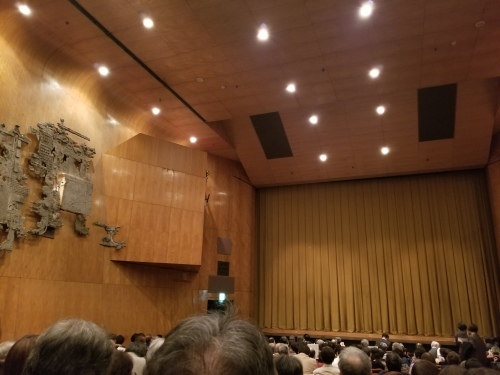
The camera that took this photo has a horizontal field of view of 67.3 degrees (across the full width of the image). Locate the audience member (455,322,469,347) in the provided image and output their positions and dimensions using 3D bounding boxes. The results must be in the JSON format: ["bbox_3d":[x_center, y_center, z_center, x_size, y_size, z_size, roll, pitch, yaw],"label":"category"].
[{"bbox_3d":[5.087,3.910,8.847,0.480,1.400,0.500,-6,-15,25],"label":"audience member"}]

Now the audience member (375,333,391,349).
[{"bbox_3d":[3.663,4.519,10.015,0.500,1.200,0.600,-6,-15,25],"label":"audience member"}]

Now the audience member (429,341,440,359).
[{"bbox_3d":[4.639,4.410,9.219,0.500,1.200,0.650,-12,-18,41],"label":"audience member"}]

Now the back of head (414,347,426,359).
[{"bbox_3d":[2.915,2.823,6.431,0.180,0.240,0.210,-2,-14,10],"label":"back of head"}]

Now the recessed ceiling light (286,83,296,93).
[{"bbox_3d":[1.418,-3.410,12.832,0.250,0.130,0.250,-5,-14,20],"label":"recessed ceiling light"}]

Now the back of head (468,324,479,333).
[{"bbox_3d":[5.150,3.254,8.653,0.180,0.240,0.210,-1,-14,5],"label":"back of head"}]

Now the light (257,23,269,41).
[{"bbox_3d":[0.369,-4.209,10.265,0.250,0.130,0.250,-5,-14,20],"label":"light"}]

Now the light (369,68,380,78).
[{"bbox_3d":[3.929,-3.627,11.857,0.250,0.130,0.250,-5,-14,20],"label":"light"}]

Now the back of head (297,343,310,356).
[{"bbox_3d":[0.848,2.561,5.972,0.180,0.240,0.210,-5,-14,20],"label":"back of head"}]

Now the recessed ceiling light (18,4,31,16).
[{"bbox_3d":[-5.792,-4.576,9.653,0.250,0.130,0.250,-5,-14,20],"label":"recessed ceiling light"}]

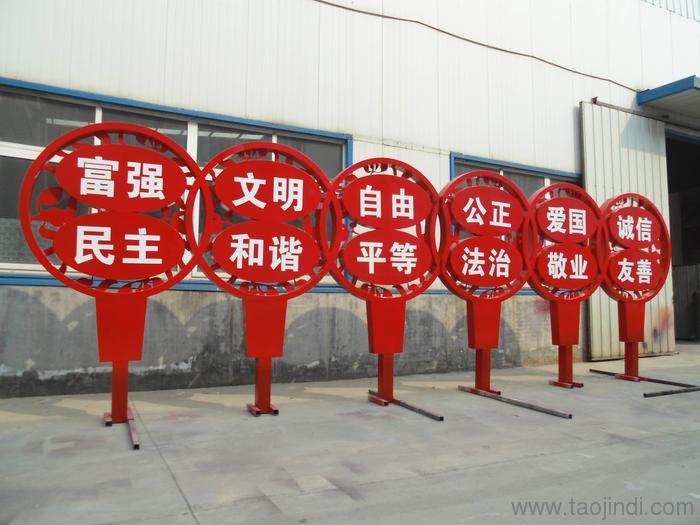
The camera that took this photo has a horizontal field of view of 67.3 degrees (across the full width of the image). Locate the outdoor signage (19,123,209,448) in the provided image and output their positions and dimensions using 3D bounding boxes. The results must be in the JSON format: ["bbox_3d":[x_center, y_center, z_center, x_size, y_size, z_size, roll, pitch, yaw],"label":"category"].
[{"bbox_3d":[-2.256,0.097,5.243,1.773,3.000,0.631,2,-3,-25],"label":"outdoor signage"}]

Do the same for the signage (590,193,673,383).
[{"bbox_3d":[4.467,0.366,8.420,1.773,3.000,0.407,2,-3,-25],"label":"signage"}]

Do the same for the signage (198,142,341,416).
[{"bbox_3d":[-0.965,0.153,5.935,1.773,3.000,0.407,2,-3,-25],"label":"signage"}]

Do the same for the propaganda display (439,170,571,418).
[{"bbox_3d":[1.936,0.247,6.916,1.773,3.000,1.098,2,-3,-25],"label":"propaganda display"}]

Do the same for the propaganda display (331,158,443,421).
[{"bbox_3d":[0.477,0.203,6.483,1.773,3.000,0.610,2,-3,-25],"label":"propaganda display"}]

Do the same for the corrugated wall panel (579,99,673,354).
[{"bbox_3d":[5.646,-0.543,10.575,2.461,4.953,0.130,2,-3,-25],"label":"corrugated wall panel"}]

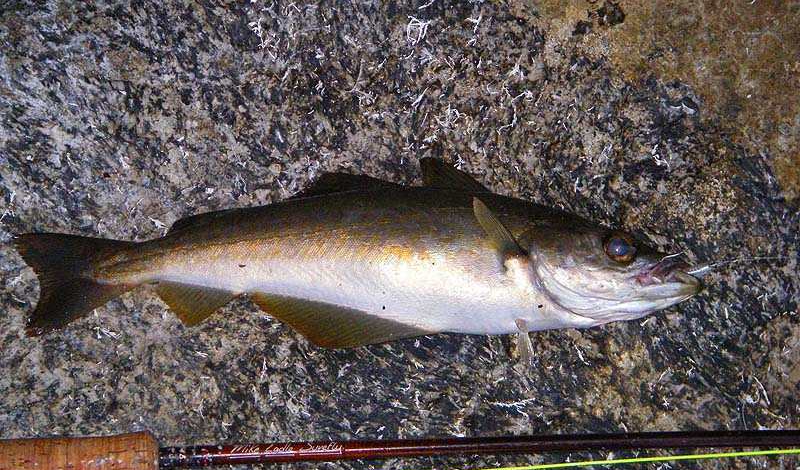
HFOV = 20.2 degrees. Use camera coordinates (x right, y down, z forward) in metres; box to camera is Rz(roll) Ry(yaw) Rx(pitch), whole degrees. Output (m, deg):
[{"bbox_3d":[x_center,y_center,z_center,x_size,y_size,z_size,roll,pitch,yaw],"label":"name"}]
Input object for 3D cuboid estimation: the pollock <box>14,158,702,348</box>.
[{"bbox_3d":[-0.021,0.010,1.155,0.354,0.046,0.096,1,77,0],"label":"pollock"}]

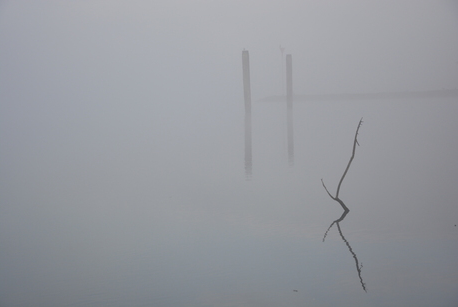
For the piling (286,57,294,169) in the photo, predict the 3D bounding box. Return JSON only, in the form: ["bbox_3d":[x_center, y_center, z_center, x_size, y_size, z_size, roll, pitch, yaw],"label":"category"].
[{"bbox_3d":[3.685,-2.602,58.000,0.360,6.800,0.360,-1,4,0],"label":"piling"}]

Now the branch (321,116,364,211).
[{"bbox_3d":[1.362,0.132,11.500,0.500,1.100,0.300,-1,4,0],"label":"branch"}]

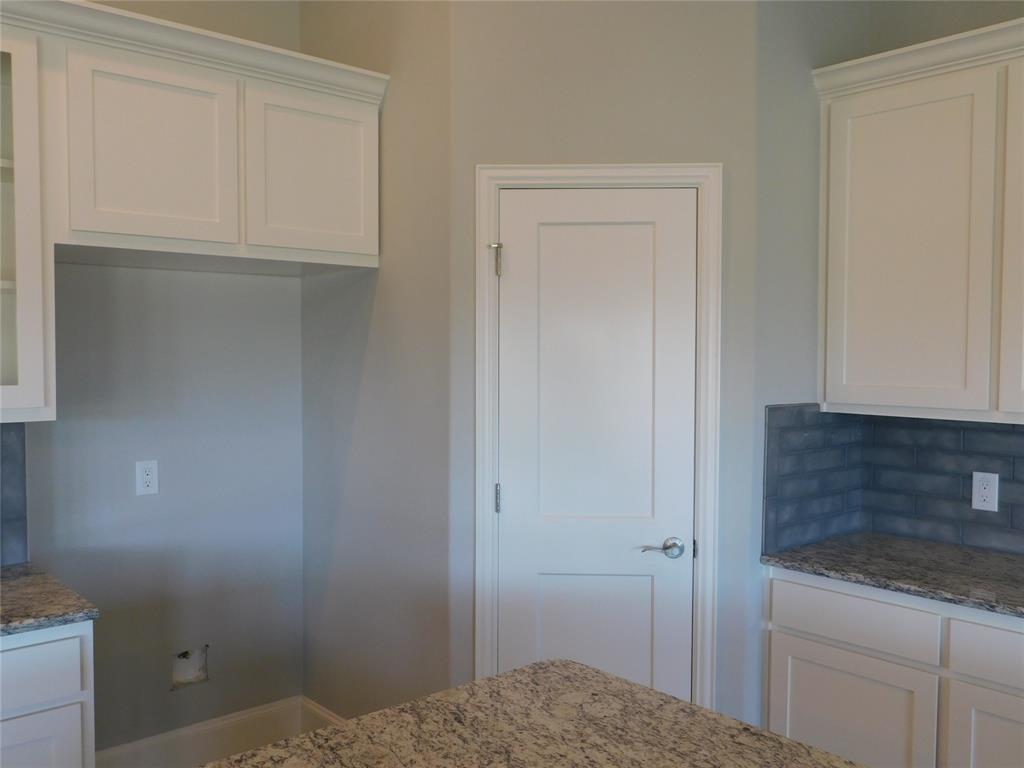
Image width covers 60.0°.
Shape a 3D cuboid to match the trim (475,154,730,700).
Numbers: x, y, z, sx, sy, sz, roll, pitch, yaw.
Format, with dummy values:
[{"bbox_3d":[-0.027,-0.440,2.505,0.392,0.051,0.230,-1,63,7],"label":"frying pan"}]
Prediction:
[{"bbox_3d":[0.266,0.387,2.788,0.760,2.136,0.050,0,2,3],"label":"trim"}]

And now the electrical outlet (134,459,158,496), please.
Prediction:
[{"bbox_3d":[-1.284,0.333,3.130,0.074,0.117,0.010,-2,3,-41],"label":"electrical outlet"}]

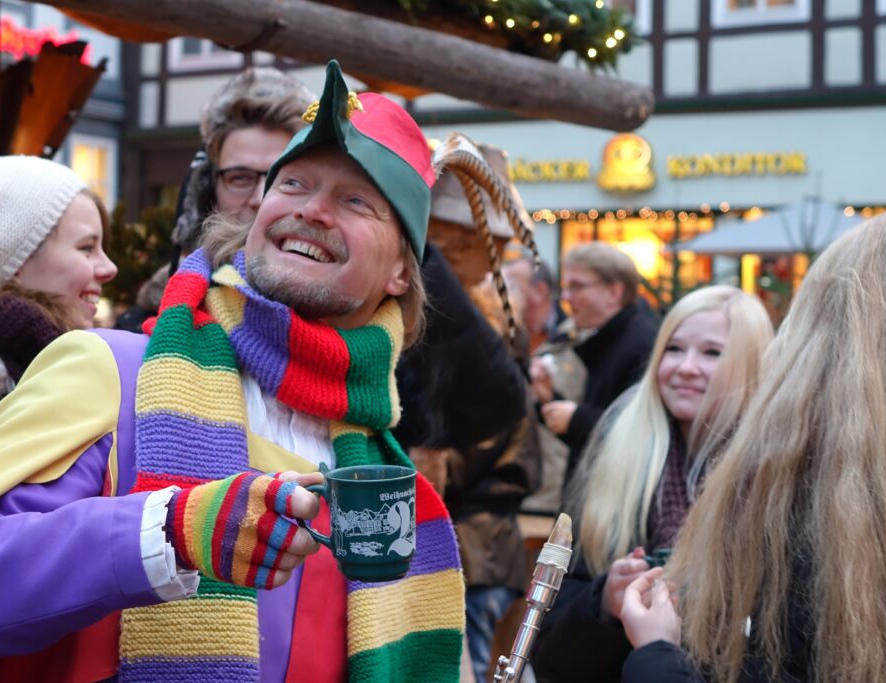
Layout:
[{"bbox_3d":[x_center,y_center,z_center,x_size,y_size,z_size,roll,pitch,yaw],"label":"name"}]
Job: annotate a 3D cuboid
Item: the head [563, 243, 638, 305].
[{"bbox_3d":[0.450,-0.171,6.400,0.225,0.245,0.180,1,0,-20],"label":"head"}]

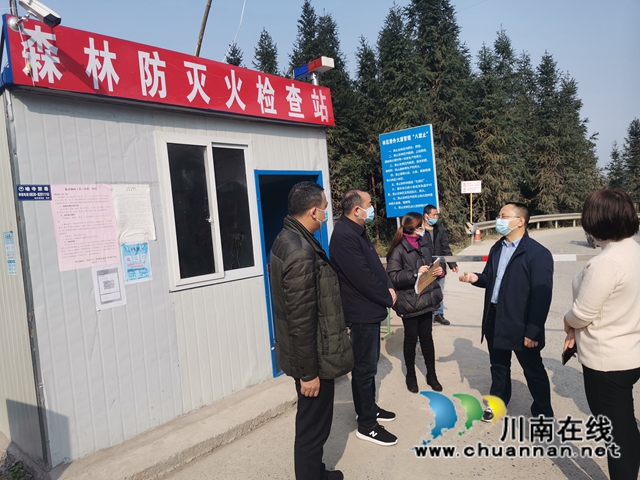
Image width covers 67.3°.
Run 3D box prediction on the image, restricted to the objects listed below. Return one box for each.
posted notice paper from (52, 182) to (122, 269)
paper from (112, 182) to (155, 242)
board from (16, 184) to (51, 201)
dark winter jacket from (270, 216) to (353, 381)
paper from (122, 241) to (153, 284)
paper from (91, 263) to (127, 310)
[{"bbox_3d":[-1.654,-0.095,3.419,0.008,0.593,0.417,-2,4,42],"label":"posted notice paper"},{"bbox_3d":[-1.415,-0.205,3.686,0.008,0.435,0.296,-2,4,42],"label":"paper"},{"bbox_3d":[-1.881,-0.311,3.176,0.008,0.103,0.198,-2,4,42],"label":"board"},{"bbox_3d":[-0.058,0.296,2.520,0.360,0.790,0.520,-5,3,-15],"label":"dark winter jacket"},{"bbox_3d":[-1.400,0.176,3.688,0.008,0.300,0.210,-2,4,42],"label":"paper"},{"bbox_3d":[-1.539,0.338,3.527,0.008,0.319,0.221,-2,4,42],"label":"paper"}]

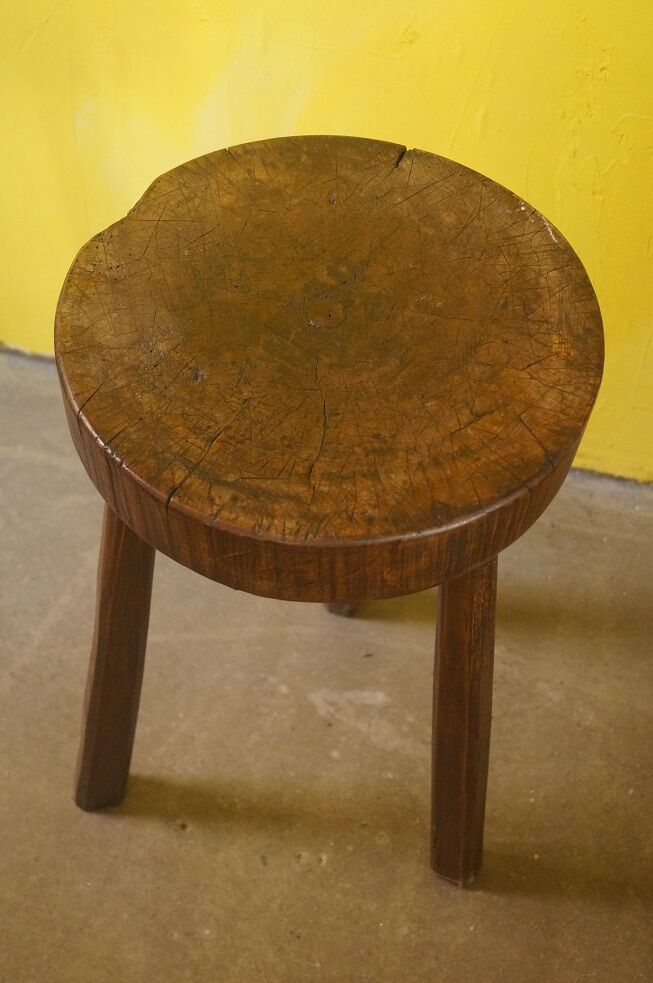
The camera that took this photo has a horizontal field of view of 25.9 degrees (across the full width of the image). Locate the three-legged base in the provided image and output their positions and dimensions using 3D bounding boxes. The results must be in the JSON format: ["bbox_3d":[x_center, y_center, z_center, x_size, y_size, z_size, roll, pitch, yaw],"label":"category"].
[{"bbox_3d":[-0.007,0.042,0.964,0.308,0.406,0.248,10,51,4],"label":"three-legged base"}]

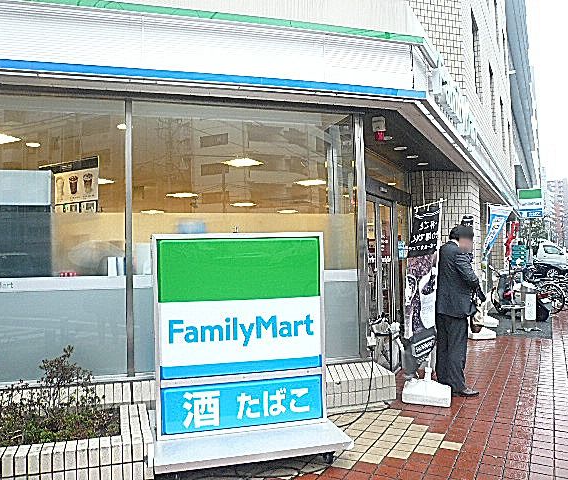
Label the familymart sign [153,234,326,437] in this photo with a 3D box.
[{"bbox_3d":[-0.321,0.693,3.971,1.300,1.460,0.180,-1,-1,-17],"label":"familymart sign"}]

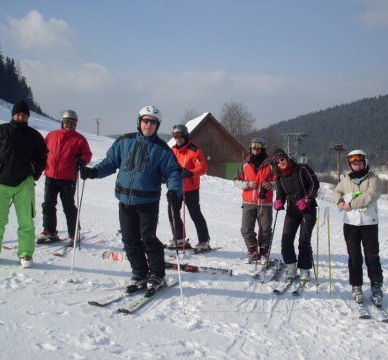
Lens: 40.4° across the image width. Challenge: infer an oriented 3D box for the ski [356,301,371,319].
[{"bbox_3d":[1.940,1.385,6.170,0.115,0.090,1.570,6,2,13],"label":"ski"}]

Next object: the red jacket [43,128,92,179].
[{"bbox_3d":[-1.753,-0.353,7.300,0.660,0.740,0.400,0,1,7],"label":"red jacket"}]

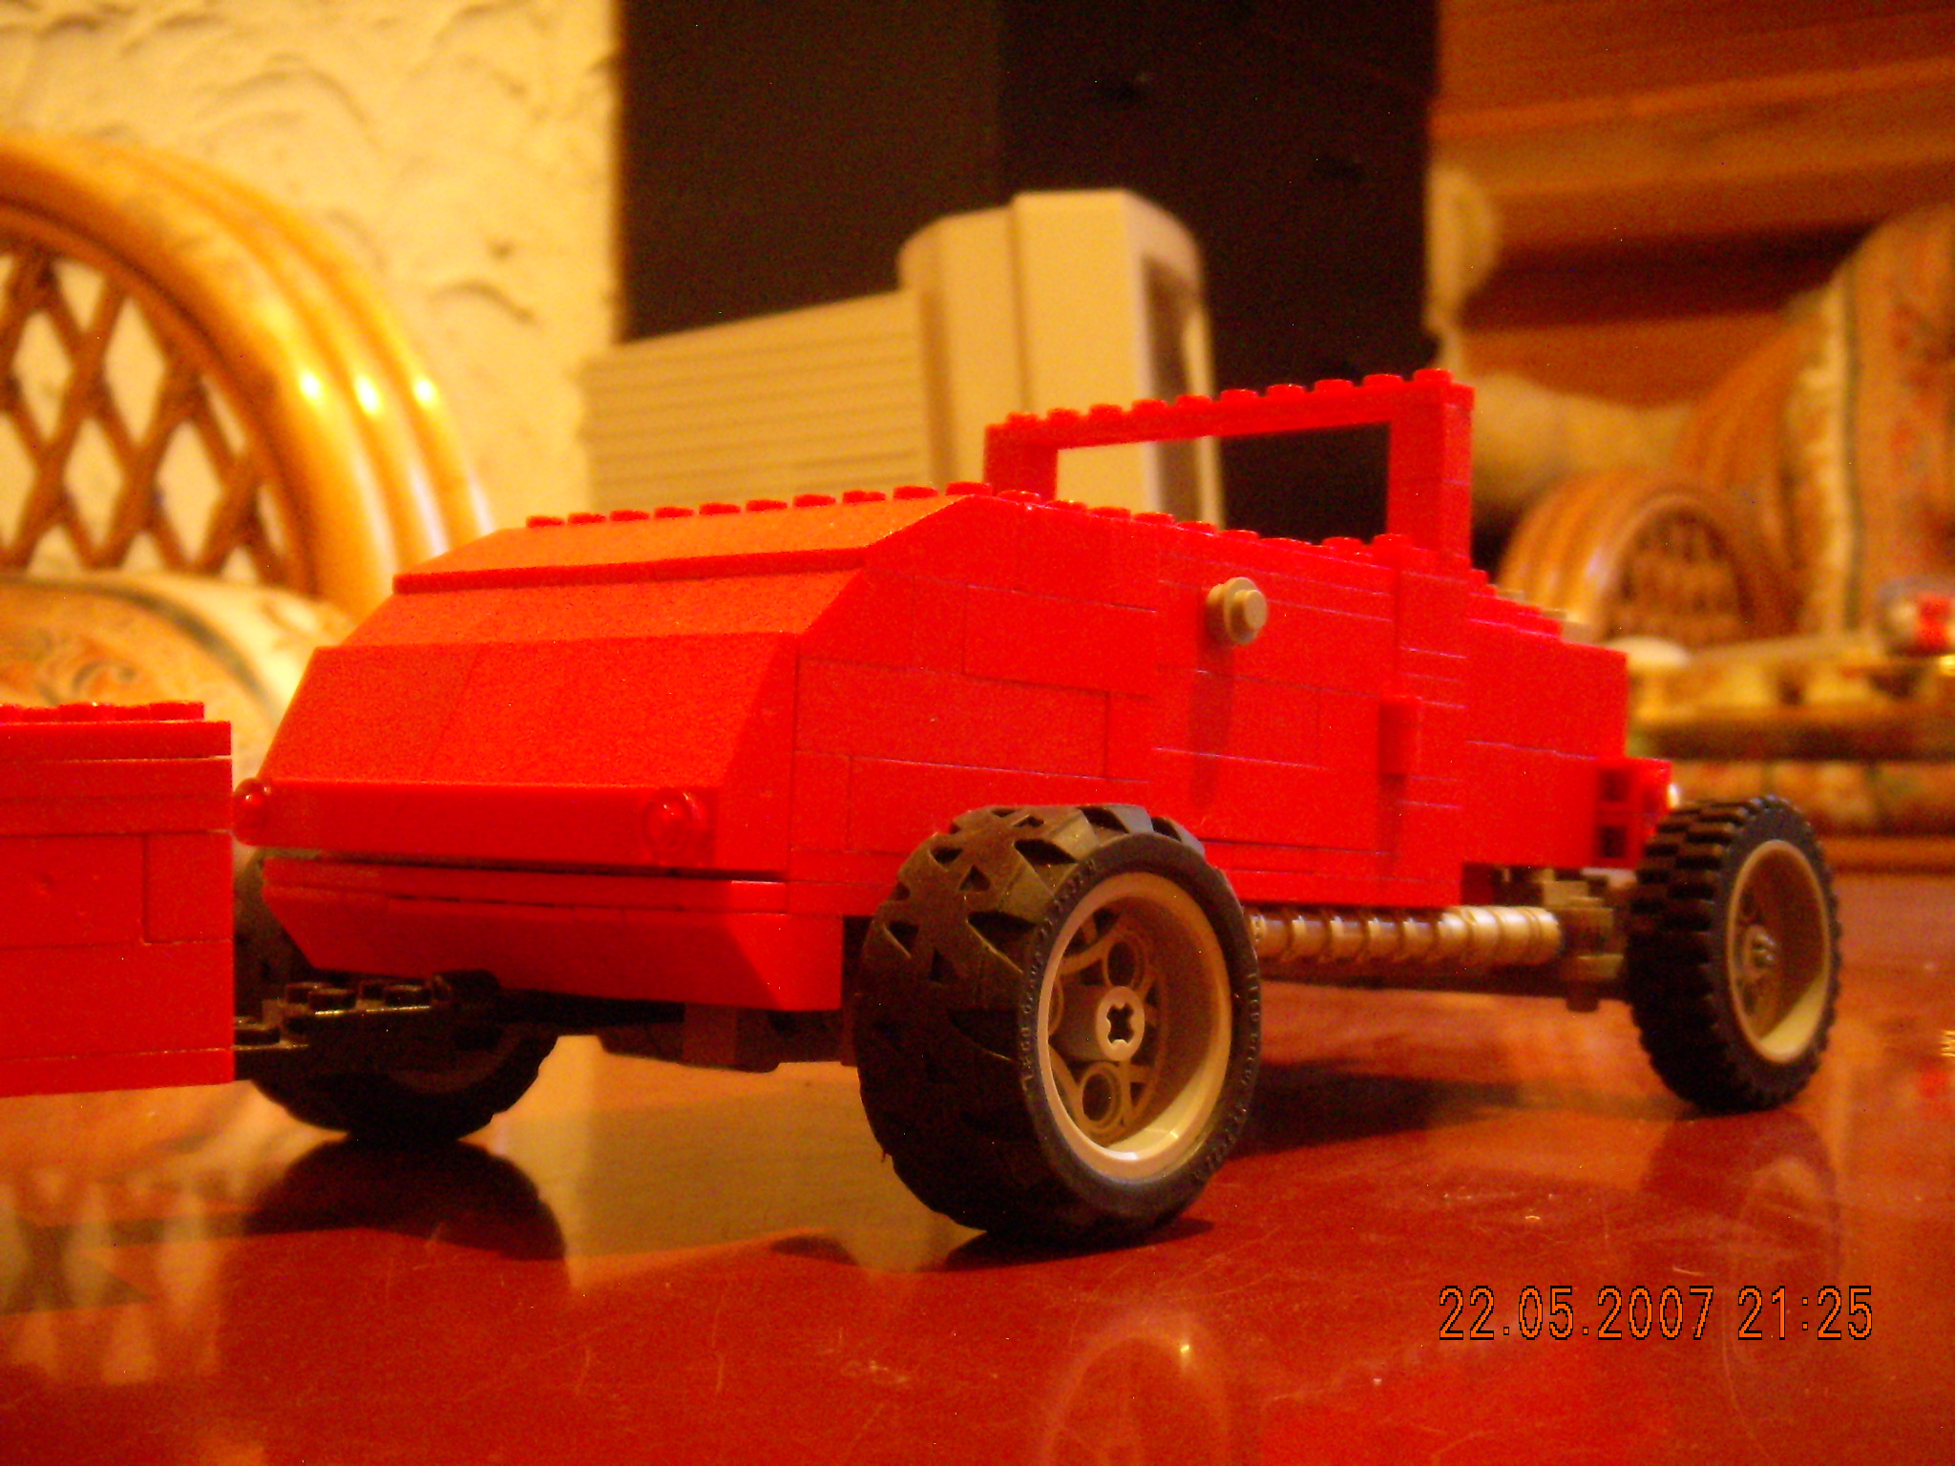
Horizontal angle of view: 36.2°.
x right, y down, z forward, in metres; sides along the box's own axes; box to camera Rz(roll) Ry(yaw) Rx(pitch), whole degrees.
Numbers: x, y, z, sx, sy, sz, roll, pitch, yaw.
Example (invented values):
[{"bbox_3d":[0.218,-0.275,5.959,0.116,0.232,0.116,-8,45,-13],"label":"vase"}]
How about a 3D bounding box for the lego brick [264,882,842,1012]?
[{"bbox_3d":[-0.049,0.023,0.325,0.080,0.010,0.016,0,-4,42],"label":"lego brick"}]

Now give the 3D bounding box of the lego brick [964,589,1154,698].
[{"bbox_3d":[0.007,-0.010,0.332,0.008,0.010,0.032,0,-4,42],"label":"lego brick"}]

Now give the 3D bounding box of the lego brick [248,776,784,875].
[{"bbox_3d":[-0.052,0.010,0.322,0.080,0.008,0.009,0,-4,42],"label":"lego brick"}]

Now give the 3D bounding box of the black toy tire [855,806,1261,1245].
[{"bbox_3d":[0.009,0.029,0.305,0.022,0.044,0.044,0,-1,42],"label":"black toy tire"}]

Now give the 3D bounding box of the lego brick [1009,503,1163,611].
[{"bbox_3d":[0.010,-0.019,0.336,0.008,0.010,0.024,0,-4,42],"label":"lego brick"}]

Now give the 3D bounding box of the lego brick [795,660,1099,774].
[{"bbox_3d":[-0.005,-0.001,0.320,0.008,0.010,0.048,0,-4,42],"label":"lego brick"}]

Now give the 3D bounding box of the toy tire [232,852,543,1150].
[{"bbox_3d":[-0.074,0.030,0.380,0.022,0.044,0.044,0,-1,42],"label":"toy tire"}]

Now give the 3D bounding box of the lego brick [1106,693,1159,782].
[{"bbox_3d":[0.014,0.001,0.341,0.008,0.010,0.008,0,-4,42],"label":"lego brick"}]

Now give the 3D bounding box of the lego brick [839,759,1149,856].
[{"bbox_3d":[0.000,0.009,0.325,0.008,0.010,0.048,0,-4,42],"label":"lego brick"}]

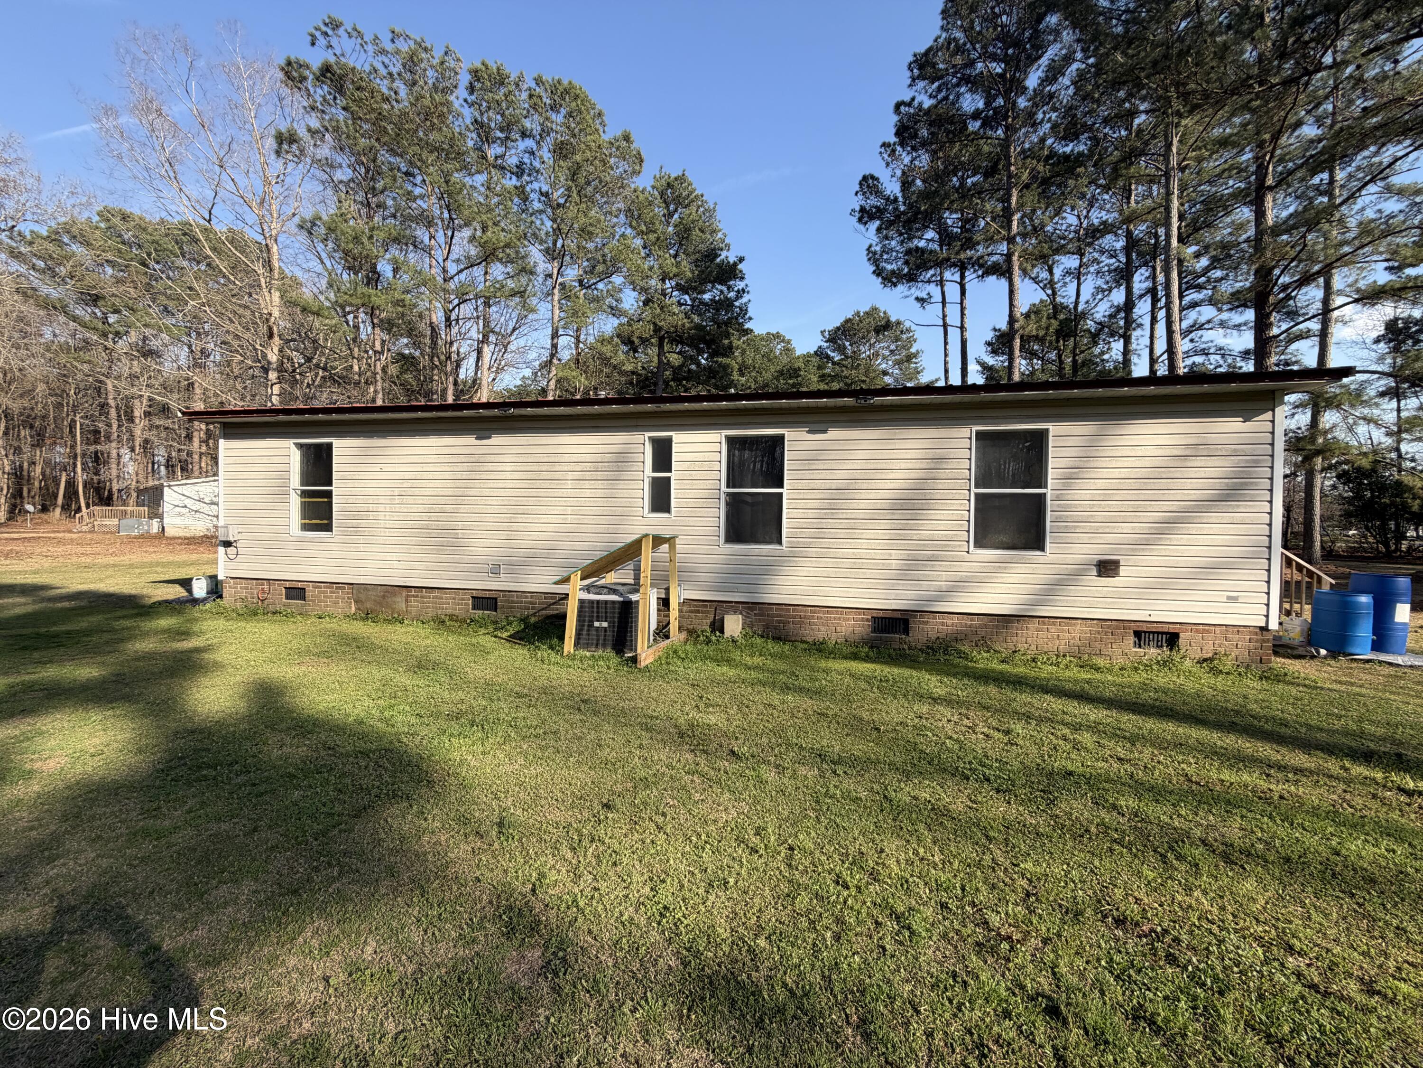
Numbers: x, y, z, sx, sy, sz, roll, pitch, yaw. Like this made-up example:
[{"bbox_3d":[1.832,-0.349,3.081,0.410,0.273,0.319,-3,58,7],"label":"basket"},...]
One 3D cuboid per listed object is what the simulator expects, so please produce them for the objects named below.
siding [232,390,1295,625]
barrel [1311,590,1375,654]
[{"bbox_3d":[-0.966,-0.359,7.337,13.650,2.330,0.150,1,1,14],"label":"siding"},{"bbox_3d":[7.540,1.045,6.900,0.520,0.680,0.520,1,1,0],"label":"barrel"}]

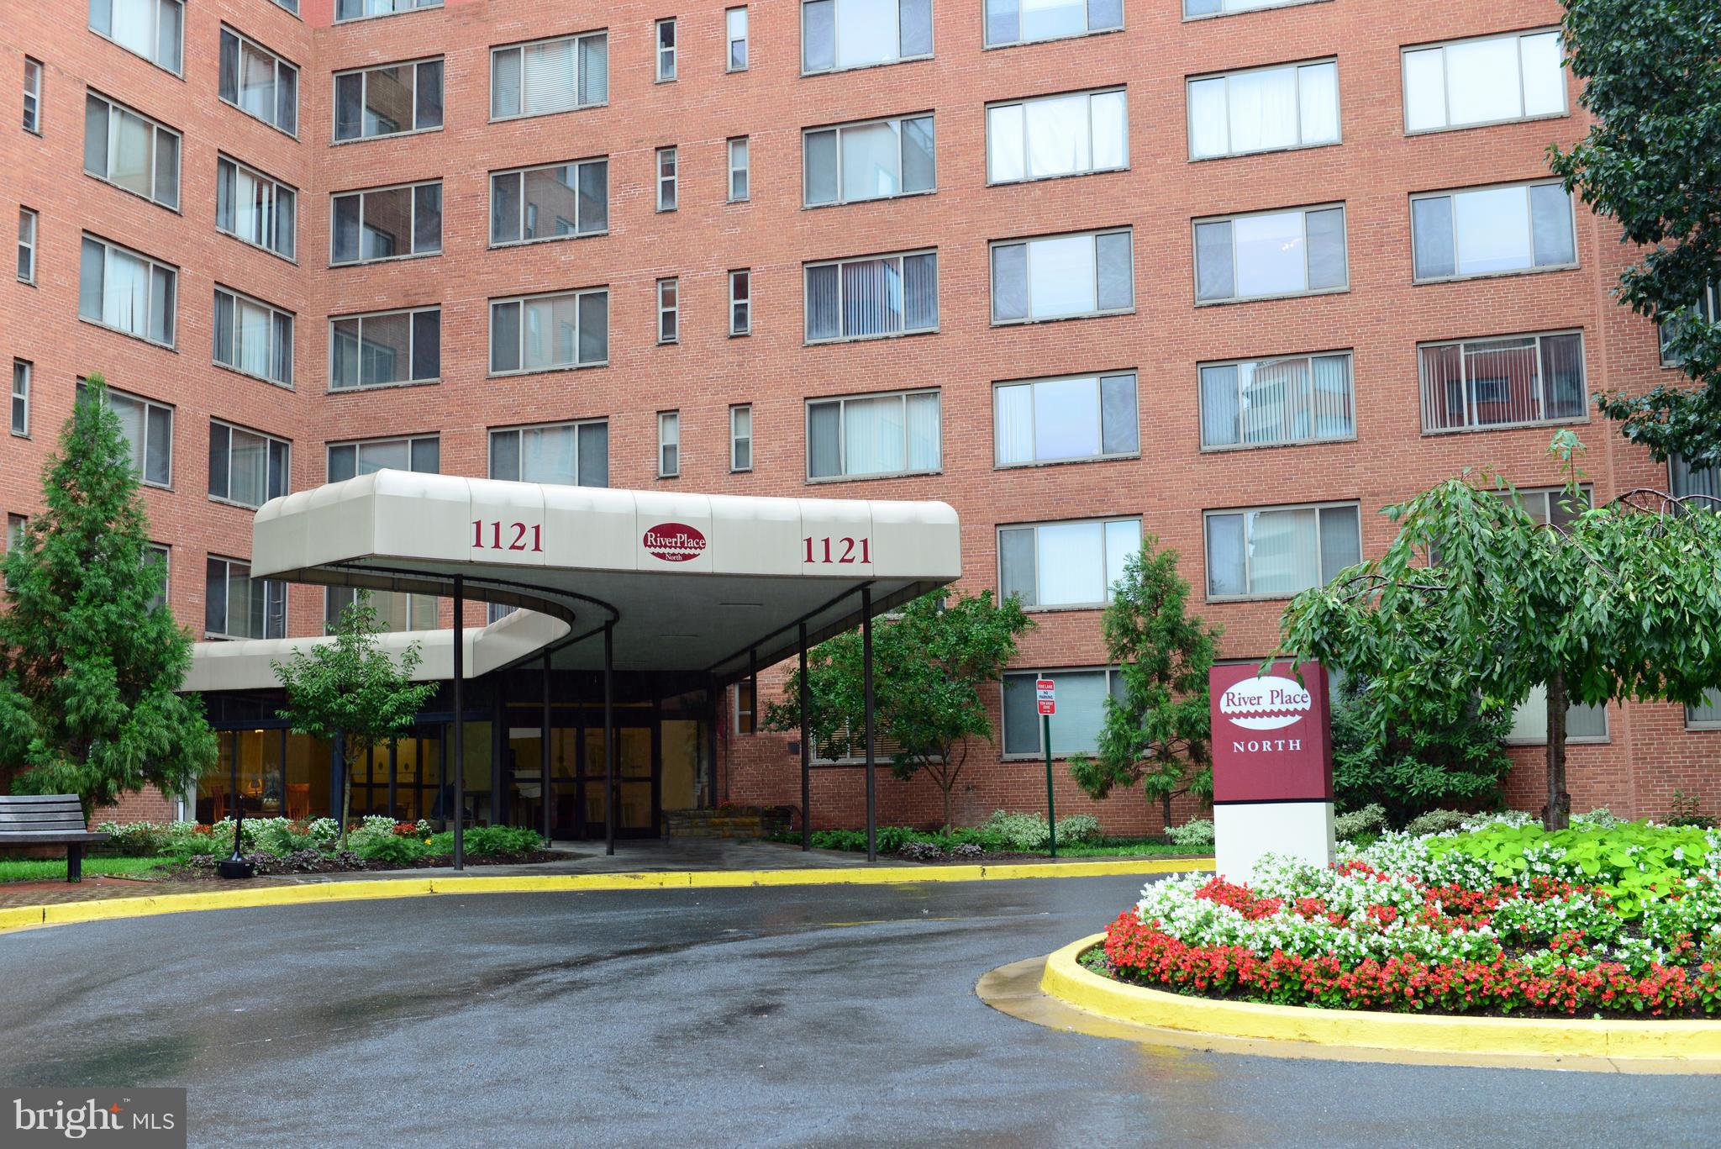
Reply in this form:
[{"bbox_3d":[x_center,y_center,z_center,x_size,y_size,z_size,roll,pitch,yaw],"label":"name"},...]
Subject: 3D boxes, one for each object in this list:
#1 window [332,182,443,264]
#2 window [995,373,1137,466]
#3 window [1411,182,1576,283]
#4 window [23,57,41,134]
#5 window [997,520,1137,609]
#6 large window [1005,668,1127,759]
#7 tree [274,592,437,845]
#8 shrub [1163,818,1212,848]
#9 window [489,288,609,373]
[{"bbox_3d":[-9.881,-7.307,41.990,2.680,1.560,0.120,-3,-8,19],"label":"window"},{"bbox_3d":[3.784,-2.854,36.868,2.646,1.571,0.130,-4,-8,19],"label":"window"},{"bbox_3d":[10.986,-5.990,34.947,2.660,1.570,0.140,-4,-8,18],"label":"window"},{"bbox_3d":[-14.402,-8.288,34.887,0.120,1.270,0.450,-4,-8,19],"label":"window"},{"bbox_3d":[3.819,-0.191,36.679,2.660,1.570,0.140,-4,-8,18],"label":"window"},{"bbox_3d":[3.865,2.493,36.152,2.663,1.517,0.120,-4,-8,18],"label":"large window"},{"bbox_3d":[-7.438,2.111,29.551,2.380,3.836,2.300,-1,-8,0],"label":"tree"},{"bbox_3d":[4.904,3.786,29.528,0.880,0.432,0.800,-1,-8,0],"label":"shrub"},{"bbox_3d":[-6.266,-4.869,40.445,2.680,1.560,0.120,-3,-8,19],"label":"window"}]

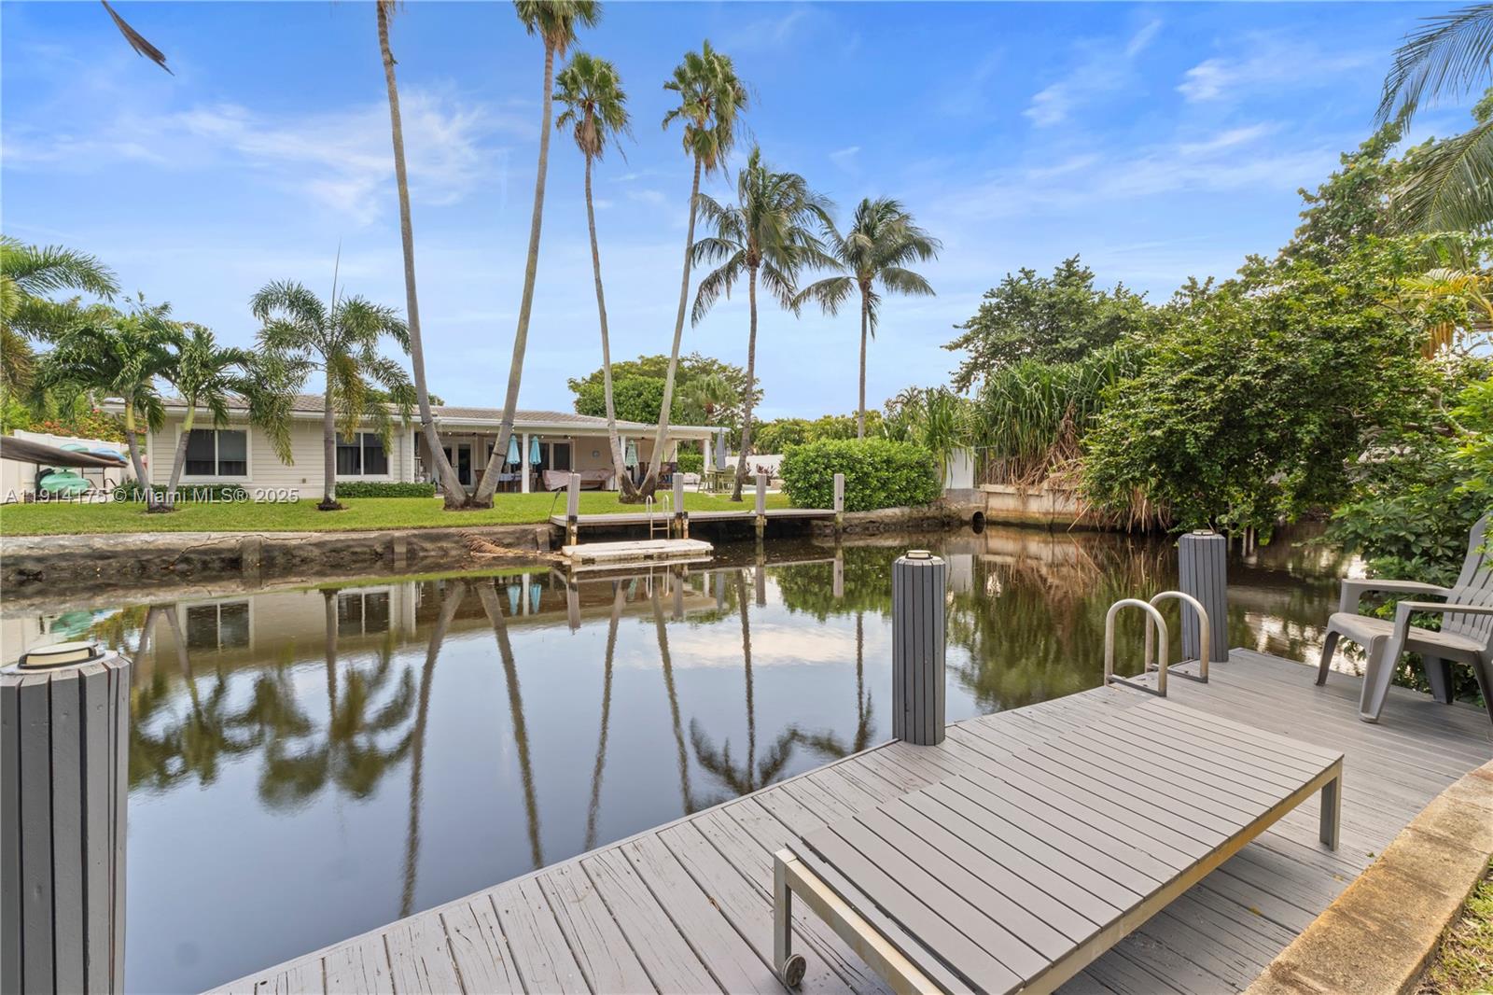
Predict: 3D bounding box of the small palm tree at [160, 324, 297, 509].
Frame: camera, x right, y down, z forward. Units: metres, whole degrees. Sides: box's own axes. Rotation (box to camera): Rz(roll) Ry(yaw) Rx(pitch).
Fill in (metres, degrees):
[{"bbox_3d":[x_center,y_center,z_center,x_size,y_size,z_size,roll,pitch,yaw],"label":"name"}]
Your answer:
[{"bbox_3d":[-12.824,-2.007,15.400,2.550,4.450,2.550,-1,2,-31],"label":"small palm tree"}]

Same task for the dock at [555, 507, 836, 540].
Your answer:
[{"bbox_3d":[-1.236,0.894,19.093,9.250,0.750,1.900,-1,2,-32],"label":"dock"}]

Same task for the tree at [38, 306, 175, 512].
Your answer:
[{"bbox_3d":[-15.901,-2.297,15.500,2.450,4.950,2.450,-1,2,-31],"label":"tree"}]

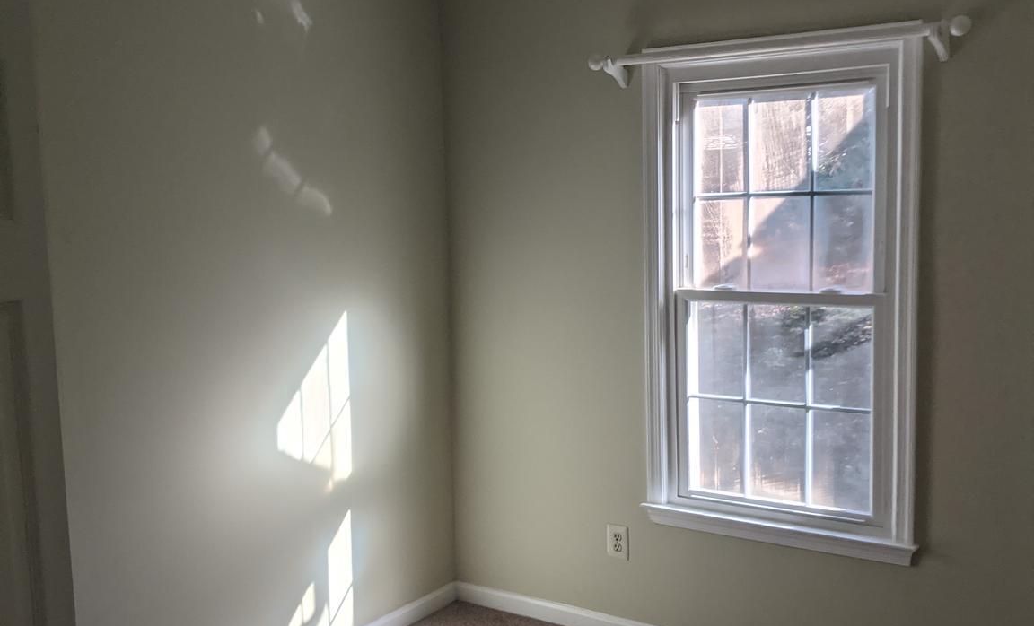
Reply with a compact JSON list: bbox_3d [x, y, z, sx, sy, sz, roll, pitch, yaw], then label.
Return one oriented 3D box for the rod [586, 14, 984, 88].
[{"bbox_3d":[0.771,-0.803,3.362,1.228,0.112,0.138,3,7,33],"label":"rod"}]

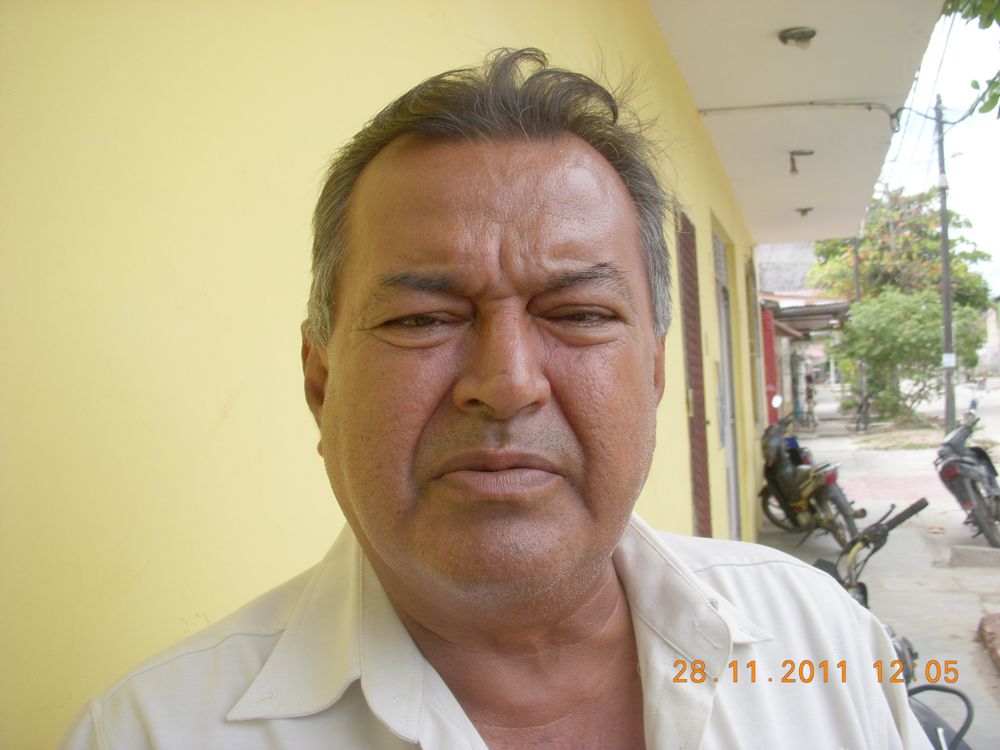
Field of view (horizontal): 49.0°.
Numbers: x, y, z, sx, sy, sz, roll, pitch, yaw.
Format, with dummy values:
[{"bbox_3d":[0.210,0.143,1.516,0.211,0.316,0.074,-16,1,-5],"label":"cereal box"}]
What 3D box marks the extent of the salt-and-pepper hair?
[{"bbox_3d":[-0.004,-0.060,0.515,0.170,0.160,0.185,-2,-1,-3],"label":"salt-and-pepper hair"}]

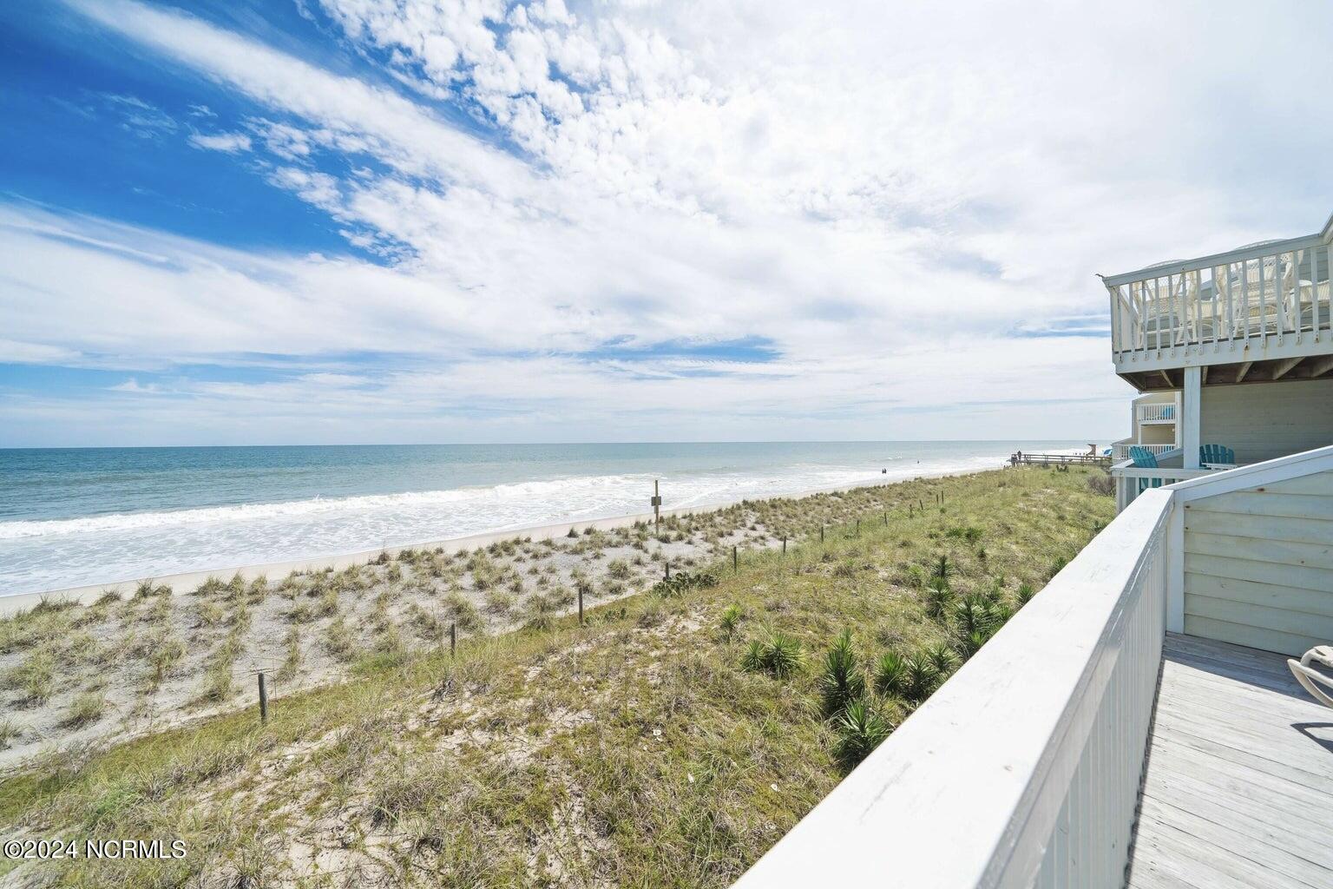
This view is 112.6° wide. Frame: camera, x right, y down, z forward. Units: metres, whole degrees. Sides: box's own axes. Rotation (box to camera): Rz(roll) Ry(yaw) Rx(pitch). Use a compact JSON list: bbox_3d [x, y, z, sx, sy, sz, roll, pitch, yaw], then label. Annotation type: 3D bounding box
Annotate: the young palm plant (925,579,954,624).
[{"bbox_3d":[5.894,3.384,9.604,0.520,0.930,0.520,0,0,0],"label":"young palm plant"}]

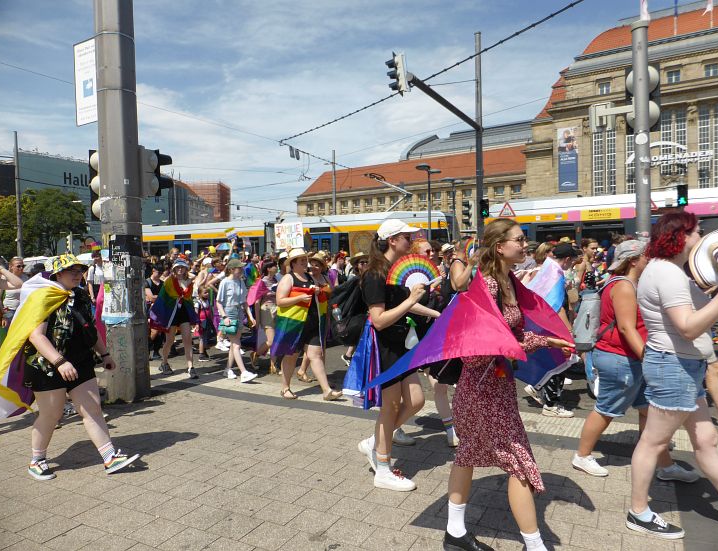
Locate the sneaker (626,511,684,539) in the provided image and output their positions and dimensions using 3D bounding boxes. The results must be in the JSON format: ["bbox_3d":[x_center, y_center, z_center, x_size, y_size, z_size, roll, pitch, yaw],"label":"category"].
[{"bbox_3d":[1.614,1.327,2.781,0.275,0.100,0.100,0,2,31],"label":"sneaker"}]

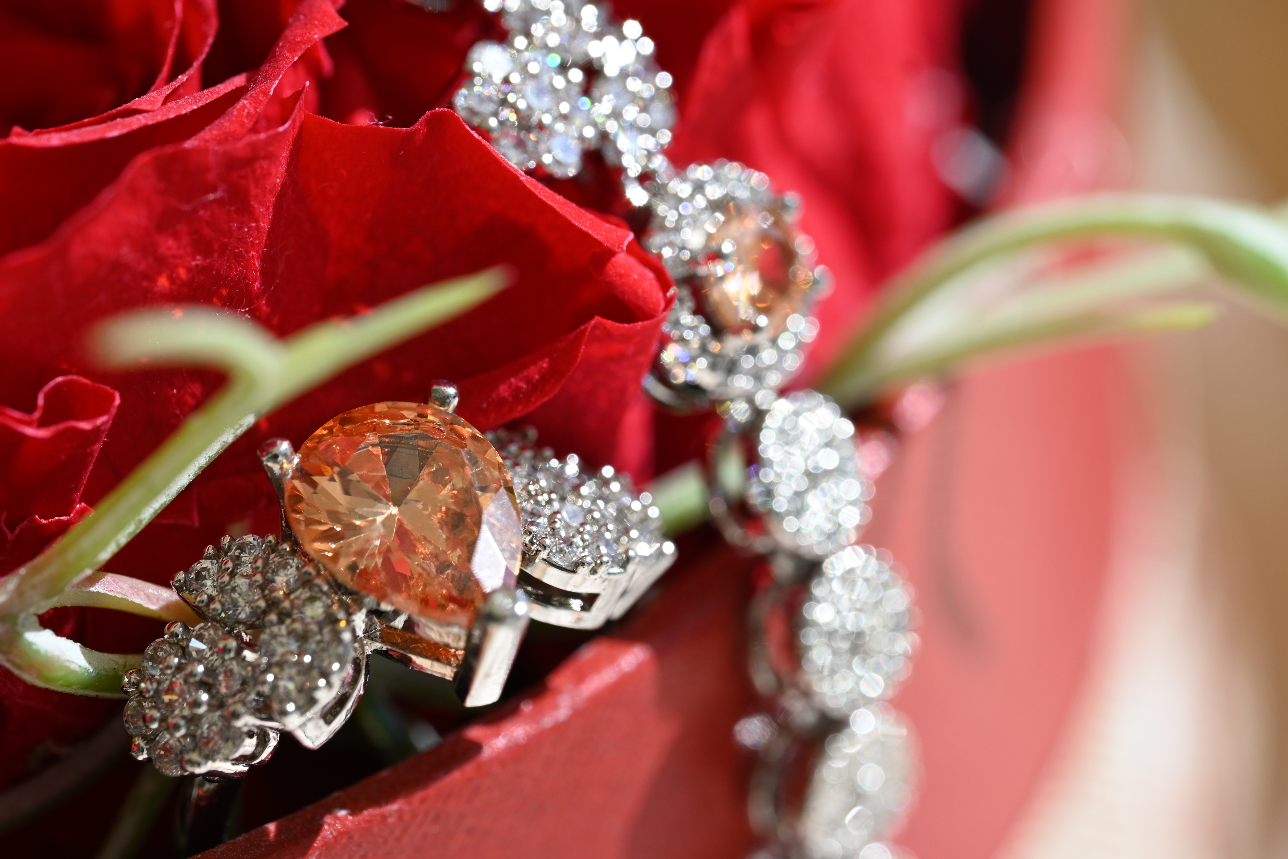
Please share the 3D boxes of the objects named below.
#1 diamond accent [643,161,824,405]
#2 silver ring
[{"bbox_3d":[0.004,-0.006,0.231,0.006,0.009,0.004,-18,-3,-40],"label":"diamond accent"},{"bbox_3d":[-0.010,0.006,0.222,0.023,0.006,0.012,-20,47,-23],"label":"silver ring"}]

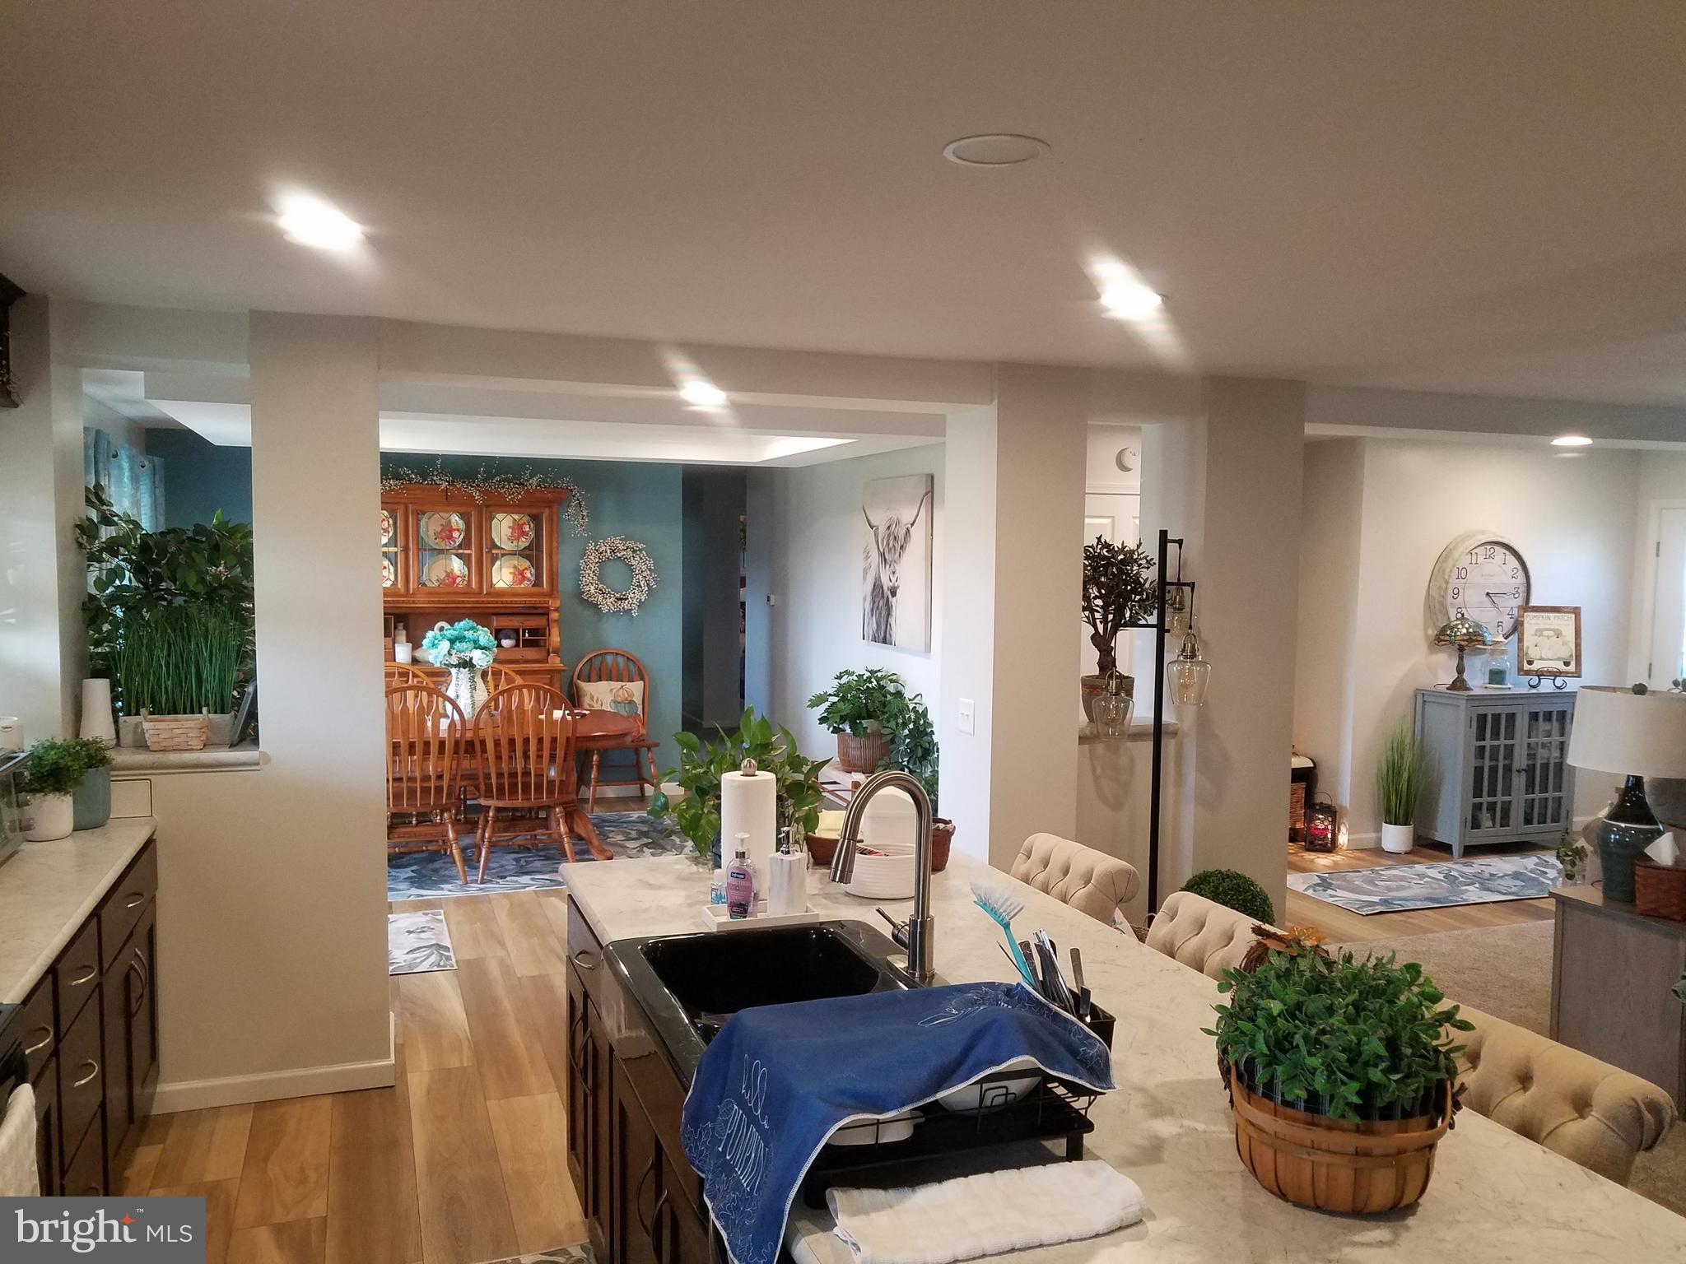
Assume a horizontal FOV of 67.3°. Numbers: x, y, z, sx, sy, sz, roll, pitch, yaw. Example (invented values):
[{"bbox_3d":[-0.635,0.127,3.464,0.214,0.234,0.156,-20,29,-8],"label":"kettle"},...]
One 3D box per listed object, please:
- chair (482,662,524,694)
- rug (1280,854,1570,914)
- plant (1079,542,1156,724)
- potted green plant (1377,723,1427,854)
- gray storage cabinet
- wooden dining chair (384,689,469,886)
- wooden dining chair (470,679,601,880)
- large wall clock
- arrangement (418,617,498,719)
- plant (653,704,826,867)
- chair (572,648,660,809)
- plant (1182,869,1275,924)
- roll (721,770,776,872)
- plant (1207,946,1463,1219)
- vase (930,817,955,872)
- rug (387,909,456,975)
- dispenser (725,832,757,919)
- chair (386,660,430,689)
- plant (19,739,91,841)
[{"bbox_3d":[-2.075,0.720,7.468,0.520,1.040,0.550,-1,4,-20],"label":"chair"},{"bbox_3d":[3.430,1.338,6.857,2.180,0.012,0.750,0,4,-18],"label":"rug"},{"bbox_3d":[1.091,-0.016,5.147,0.460,0.770,0.440,-1,4,-20],"label":"plant"},{"bbox_3d":[3.275,0.917,7.443,0.280,0.770,0.270,-1,4,-20],"label":"potted green plant"},{"bbox_3d":[3.920,0.825,7.628,0.920,0.945,0.350,-1,4,-20],"label":"gray storage cabinet"},{"bbox_3d":[-2.294,0.794,6.755,0.540,1.055,0.570,-1,4,-23],"label":"wooden dining chair"},{"bbox_3d":[-1.751,0.787,6.958,0.540,1.055,0.570,-1,4,-20],"label":"wooden dining chair"},{"bbox_3d":[3.889,-0.228,7.682,0.765,0.765,0.085,-1,4,-20],"label":"large wall clock"},{"bbox_3d":[-2.296,0.222,7.562,0.460,0.579,0.440,-1,4,-20],"label":"arrangement"},{"bbox_3d":[-0.268,0.411,3.349,0.470,0.415,0.420,-1,4,-20],"label":"plant"},{"bbox_3d":[-1.553,0.678,8.811,0.540,1.055,0.570,0,4,-17],"label":"chair"},{"bbox_3d":[1.415,1.174,4.732,0.390,0.580,0.390,-1,4,-20],"label":"plant"},{"bbox_3d":[-0.229,0.501,3.096,0.132,0.286,0.132,1,3,0],"label":"roll"},{"bbox_3d":[0.668,0.587,1.723,0.335,0.300,0.325,2,4,22],"label":"plant"},{"bbox_3d":[0.224,0.576,3.437,0.155,0.120,0.155,-1,4,-20],"label":"vase"},{"bbox_3d":[-2.288,1.359,5.431,1.150,0.012,0.880,-1,4,-20],"label":"rug"},{"bbox_3d":[-0.223,0.542,2.836,0.066,0.192,0.045,2,4,16],"label":"dispenser"},{"bbox_3d":[-2.714,0.730,7.749,0.540,1.055,0.570,-1,4,-20],"label":"chair"},{"bbox_3d":[-2.225,0.440,3.573,0.175,0.278,0.170,-1,4,-20],"label":"plant"}]

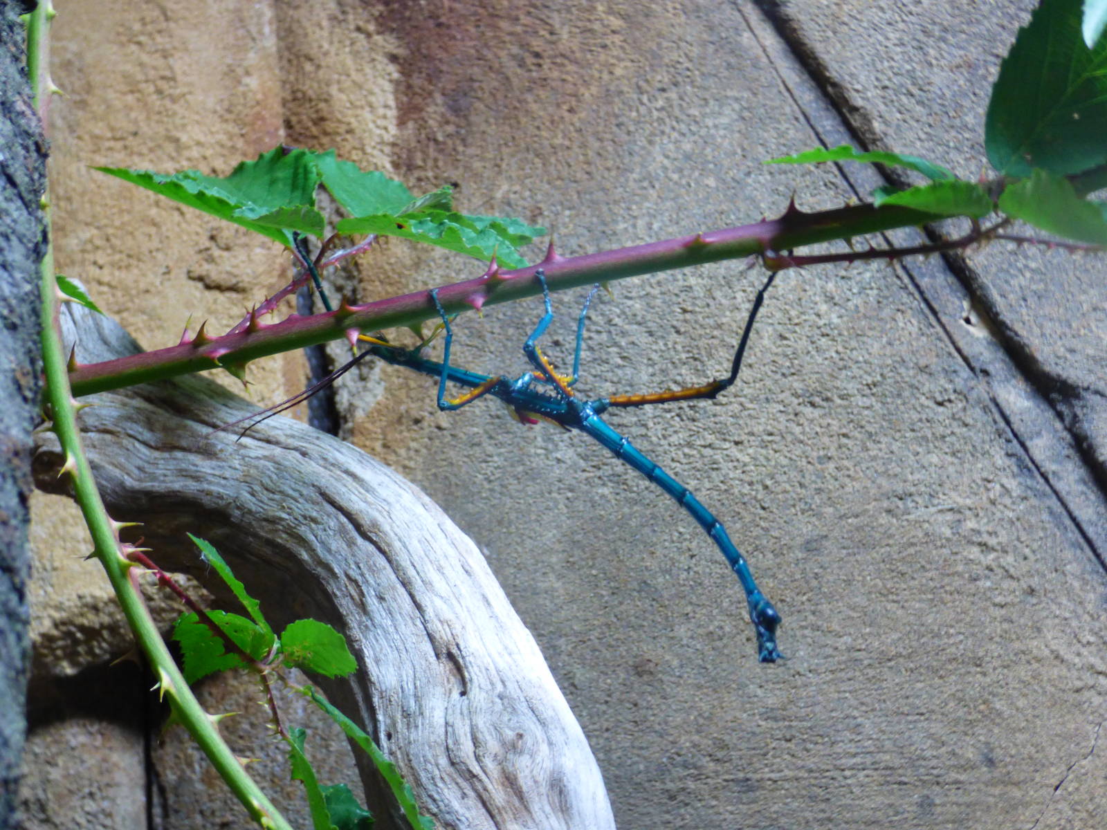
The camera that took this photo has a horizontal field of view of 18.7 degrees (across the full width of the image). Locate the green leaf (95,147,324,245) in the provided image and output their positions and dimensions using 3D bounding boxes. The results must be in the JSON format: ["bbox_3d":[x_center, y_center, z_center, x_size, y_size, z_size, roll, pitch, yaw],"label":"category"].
[{"bbox_3d":[-0.087,-0.056,0.855,0.059,0.025,0.032,0,0,0],"label":"green leaf"}]

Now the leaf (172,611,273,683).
[{"bbox_3d":[-0.084,0.059,0.855,0.026,0.018,0.012,0,0,0],"label":"leaf"}]

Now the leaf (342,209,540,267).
[{"bbox_3d":[-0.029,-0.045,0.850,0.052,0.015,0.028,0,0,0],"label":"leaf"}]

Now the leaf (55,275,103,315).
[{"bbox_3d":[-0.122,-0.031,0.860,0.013,0.010,0.010,0,0,0],"label":"leaf"}]

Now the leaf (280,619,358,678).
[{"bbox_3d":[-0.059,0.059,0.850,0.019,0.015,0.009,0,0,0],"label":"leaf"}]

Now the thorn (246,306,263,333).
[{"bbox_3d":[-0.075,-0.024,0.845,0.004,0.007,0.004,0,0,0],"label":"thorn"}]

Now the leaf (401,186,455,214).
[{"bbox_3d":[-0.032,-0.055,0.865,0.013,0.007,0.010,0,0,0],"label":"leaf"}]

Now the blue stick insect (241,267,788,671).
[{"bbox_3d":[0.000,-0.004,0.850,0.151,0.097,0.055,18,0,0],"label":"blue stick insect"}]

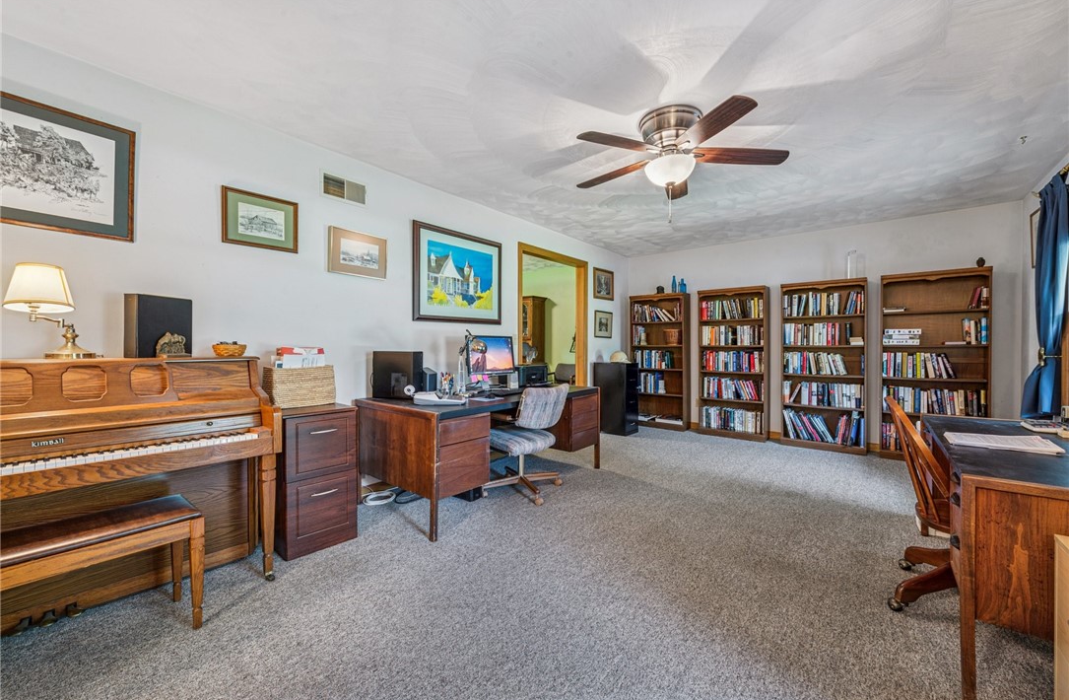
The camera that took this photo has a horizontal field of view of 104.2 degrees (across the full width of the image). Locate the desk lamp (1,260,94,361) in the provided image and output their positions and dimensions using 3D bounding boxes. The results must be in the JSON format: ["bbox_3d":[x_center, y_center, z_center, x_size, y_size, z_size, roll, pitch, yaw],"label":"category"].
[{"bbox_3d":[-2.036,-0.160,1.756,0.224,0.405,0.258,0,1,39],"label":"desk lamp"}]

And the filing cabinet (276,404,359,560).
[{"bbox_3d":[-1.353,0.722,2.457,0.493,0.754,0.405,0,1,39],"label":"filing cabinet"}]

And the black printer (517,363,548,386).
[{"bbox_3d":[-0.121,0.248,4.094,0.320,0.190,0.360,1,1,45],"label":"black printer"}]

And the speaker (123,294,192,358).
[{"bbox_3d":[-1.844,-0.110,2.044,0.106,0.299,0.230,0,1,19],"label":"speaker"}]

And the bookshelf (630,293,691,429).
[{"bbox_3d":[1.740,0.155,5.753,0.768,1.800,0.270,0,1,39],"label":"bookshelf"}]

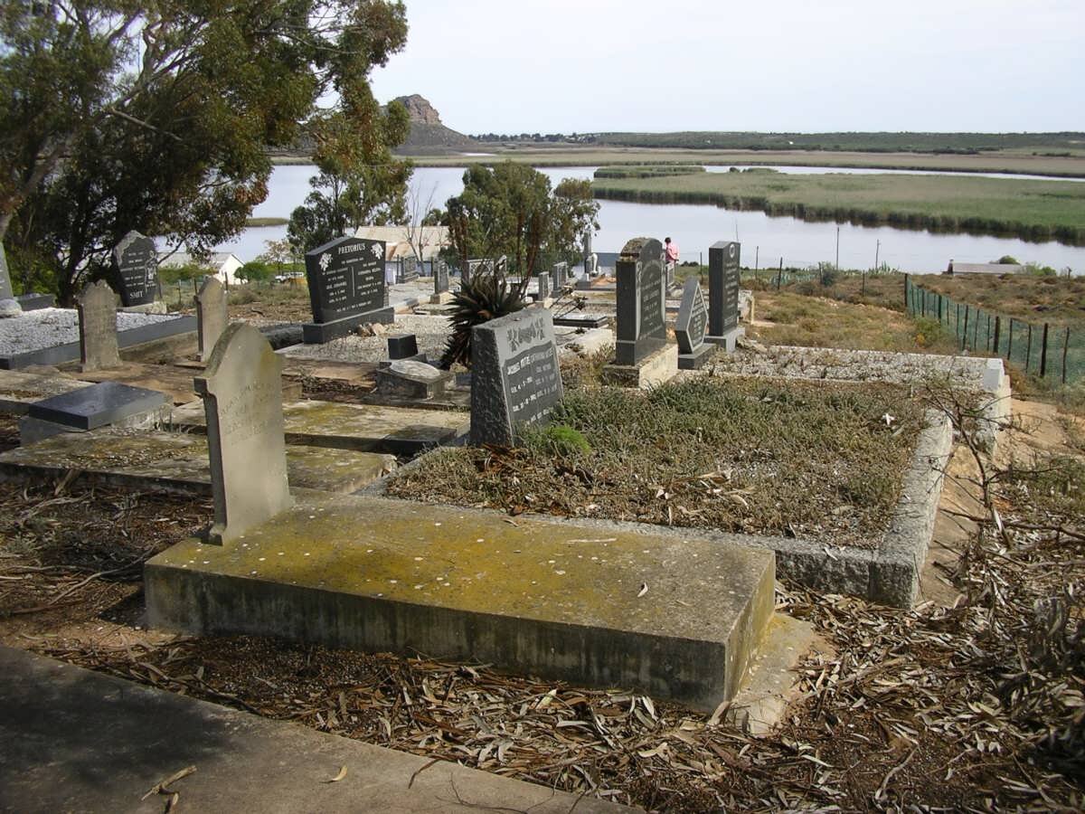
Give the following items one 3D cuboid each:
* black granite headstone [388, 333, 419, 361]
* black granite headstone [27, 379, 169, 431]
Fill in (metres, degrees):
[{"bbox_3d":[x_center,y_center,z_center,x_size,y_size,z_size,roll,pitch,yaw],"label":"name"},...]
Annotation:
[{"bbox_3d":[-1.161,-0.522,10.044,0.113,0.185,0.309,-1,11,21],"label":"black granite headstone"},{"bbox_3d":[-2.632,-0.016,7.105,0.435,0.075,0.710,11,15,18],"label":"black granite headstone"}]

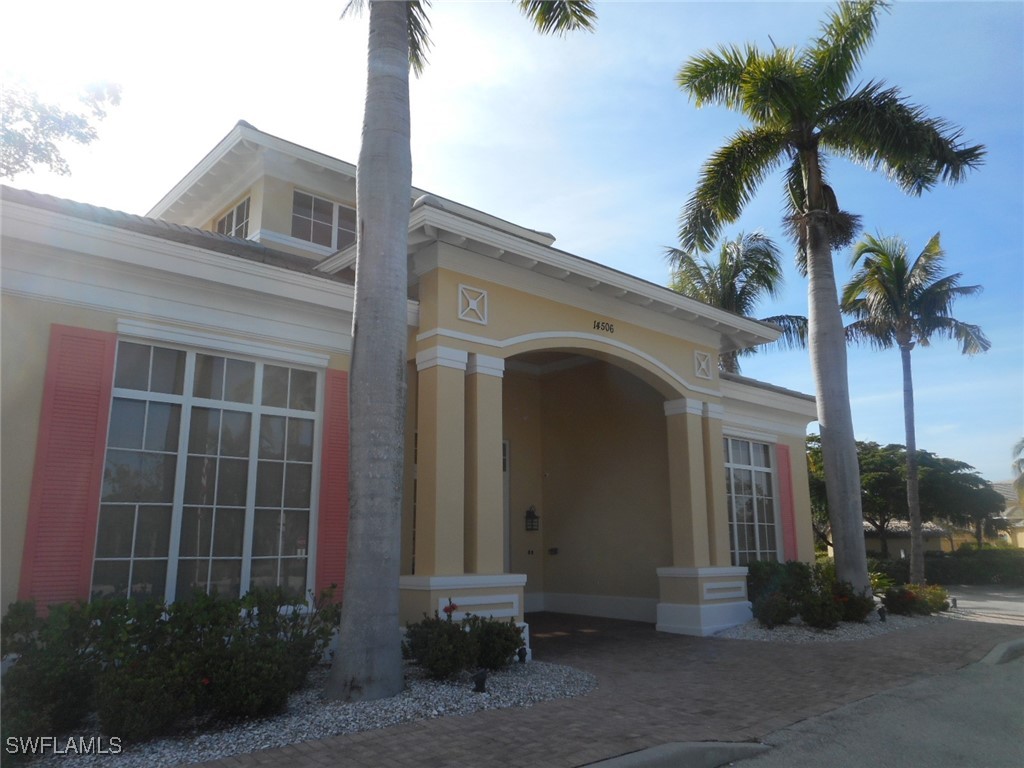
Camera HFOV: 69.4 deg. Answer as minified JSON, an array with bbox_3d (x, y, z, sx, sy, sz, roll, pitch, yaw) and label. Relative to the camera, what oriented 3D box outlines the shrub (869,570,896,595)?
[{"bbox_3d":[10.269,5.521,20.581,0.800,0.750,0.800,10,-16,-40],"label":"shrub"}]

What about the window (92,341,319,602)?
[{"bbox_3d":[-3.020,0.993,7.569,2.172,2.562,0.100,10,-16,-41],"label":"window"}]

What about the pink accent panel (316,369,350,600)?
[{"bbox_3d":[-2.225,1.306,9.645,0.620,3.015,0.070,10,-16,-40],"label":"pink accent panel"}]

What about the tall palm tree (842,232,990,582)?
[{"bbox_3d":[13.762,0.618,24.288,4.800,11.896,4.800,10,-16,-40],"label":"tall palm tree"}]

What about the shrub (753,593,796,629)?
[{"bbox_3d":[4.083,3.513,11.510,0.647,0.517,0.647,10,-16,-41],"label":"shrub"}]

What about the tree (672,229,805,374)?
[{"bbox_3d":[6.429,0.523,20.357,4.146,10.016,4.146,10,-16,-41],"label":"tree"}]

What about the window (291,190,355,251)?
[{"bbox_3d":[-3.421,-3.023,14.156,1.693,0.927,0.100,10,-16,-41],"label":"window"}]

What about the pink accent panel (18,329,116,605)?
[{"bbox_3d":[-3.953,0.776,6.587,0.541,2.617,0.050,10,-16,-41],"label":"pink accent panel"}]

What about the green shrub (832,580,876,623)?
[{"bbox_3d":[5.671,3.591,12.252,0.664,0.650,0.664,10,-16,-41],"label":"green shrub"}]

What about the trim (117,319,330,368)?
[{"bbox_3d":[-2.939,-0.392,7.736,2.213,0.135,0.100,10,-16,-41],"label":"trim"}]

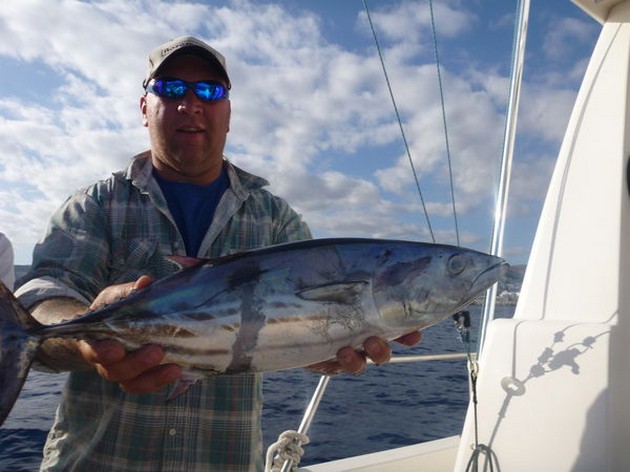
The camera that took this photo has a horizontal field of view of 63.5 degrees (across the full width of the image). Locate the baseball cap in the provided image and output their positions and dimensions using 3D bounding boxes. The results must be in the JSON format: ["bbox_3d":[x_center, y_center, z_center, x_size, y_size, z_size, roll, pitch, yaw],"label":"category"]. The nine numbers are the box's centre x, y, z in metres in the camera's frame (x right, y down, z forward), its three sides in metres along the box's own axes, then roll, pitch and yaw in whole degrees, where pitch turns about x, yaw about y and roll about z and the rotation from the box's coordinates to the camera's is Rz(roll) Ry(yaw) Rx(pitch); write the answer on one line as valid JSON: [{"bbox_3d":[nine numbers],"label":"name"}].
[{"bbox_3d":[-0.249,-0.335,1.010,0.177,0.135,0.262,0,3,-17],"label":"baseball cap"}]

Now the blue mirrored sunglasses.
[{"bbox_3d":[-0.248,-0.274,1.007,0.150,0.048,0.148,0,3,-17],"label":"blue mirrored sunglasses"}]

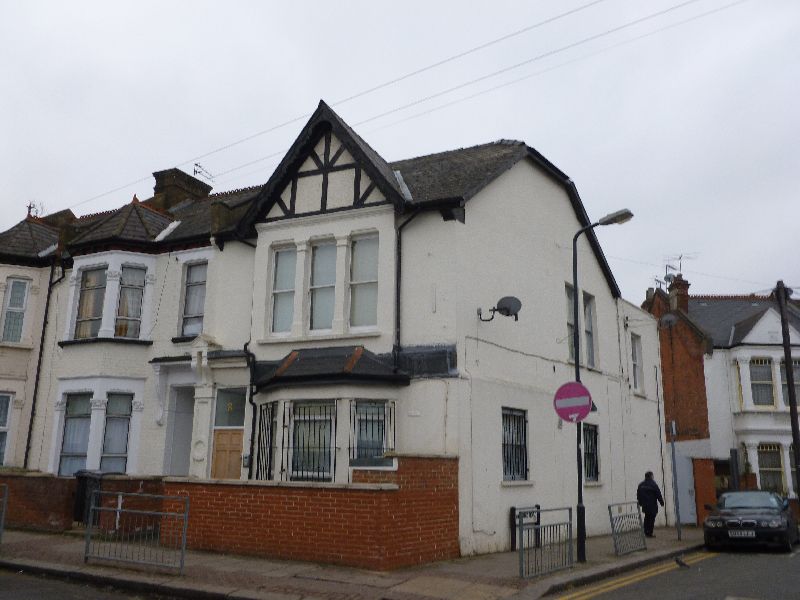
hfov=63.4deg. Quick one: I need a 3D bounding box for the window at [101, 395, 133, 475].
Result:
[{"bbox_3d":[-6.553,3.114,15.004,0.558,1.889,0.180,5,-14,-16],"label":"window"}]

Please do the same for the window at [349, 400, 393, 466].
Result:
[{"bbox_3d":[-0.540,2.604,12.125,0.870,1.440,0.200,7,-15,-23],"label":"window"}]

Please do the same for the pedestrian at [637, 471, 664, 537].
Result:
[{"bbox_3d":[6.753,5.515,17.500,0.560,1.690,0.400,-9,-17,35],"label":"pedestrian"}]

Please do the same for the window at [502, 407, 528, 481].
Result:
[{"bbox_3d":[2.464,3.075,13.785,0.200,1.480,1.130,-9,-17,35],"label":"window"}]

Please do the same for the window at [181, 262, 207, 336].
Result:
[{"bbox_3d":[-4.847,-0.031,15.260,0.720,1.760,0.200,-5,-15,23],"label":"window"}]

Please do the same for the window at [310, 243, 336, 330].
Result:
[{"bbox_3d":[-1.627,-0.293,13.764,0.670,1.920,0.200,-5,-15,23],"label":"window"}]

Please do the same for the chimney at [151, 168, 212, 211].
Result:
[{"bbox_3d":[-6.287,-2.837,18.608,0.789,1.250,1.577,-5,-15,23],"label":"chimney"}]

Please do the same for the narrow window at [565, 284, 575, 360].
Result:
[{"bbox_3d":[4.416,0.608,16.534,0.150,2.004,0.636,-10,-18,39],"label":"narrow window"}]

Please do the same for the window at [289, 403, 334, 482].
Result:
[{"bbox_3d":[-1.651,2.621,12.102,0.960,1.470,0.200,-5,-15,23],"label":"window"}]

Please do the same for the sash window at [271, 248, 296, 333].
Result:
[{"bbox_3d":[-2.540,-0.230,14.149,0.660,1.910,0.200,-5,-15,23],"label":"sash window"}]

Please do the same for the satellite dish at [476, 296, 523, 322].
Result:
[{"bbox_3d":[2.007,0.191,12.991,0.820,0.440,0.450,-9,-17,33],"label":"satellite dish"}]

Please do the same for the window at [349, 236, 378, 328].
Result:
[{"bbox_3d":[-0.759,-0.381,13.536,0.683,2.005,0.150,-5,-15,23],"label":"window"}]

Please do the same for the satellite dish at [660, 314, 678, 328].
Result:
[{"bbox_3d":[10.828,0.864,26.000,0.660,0.560,0.350,-8,-16,33],"label":"satellite dish"}]

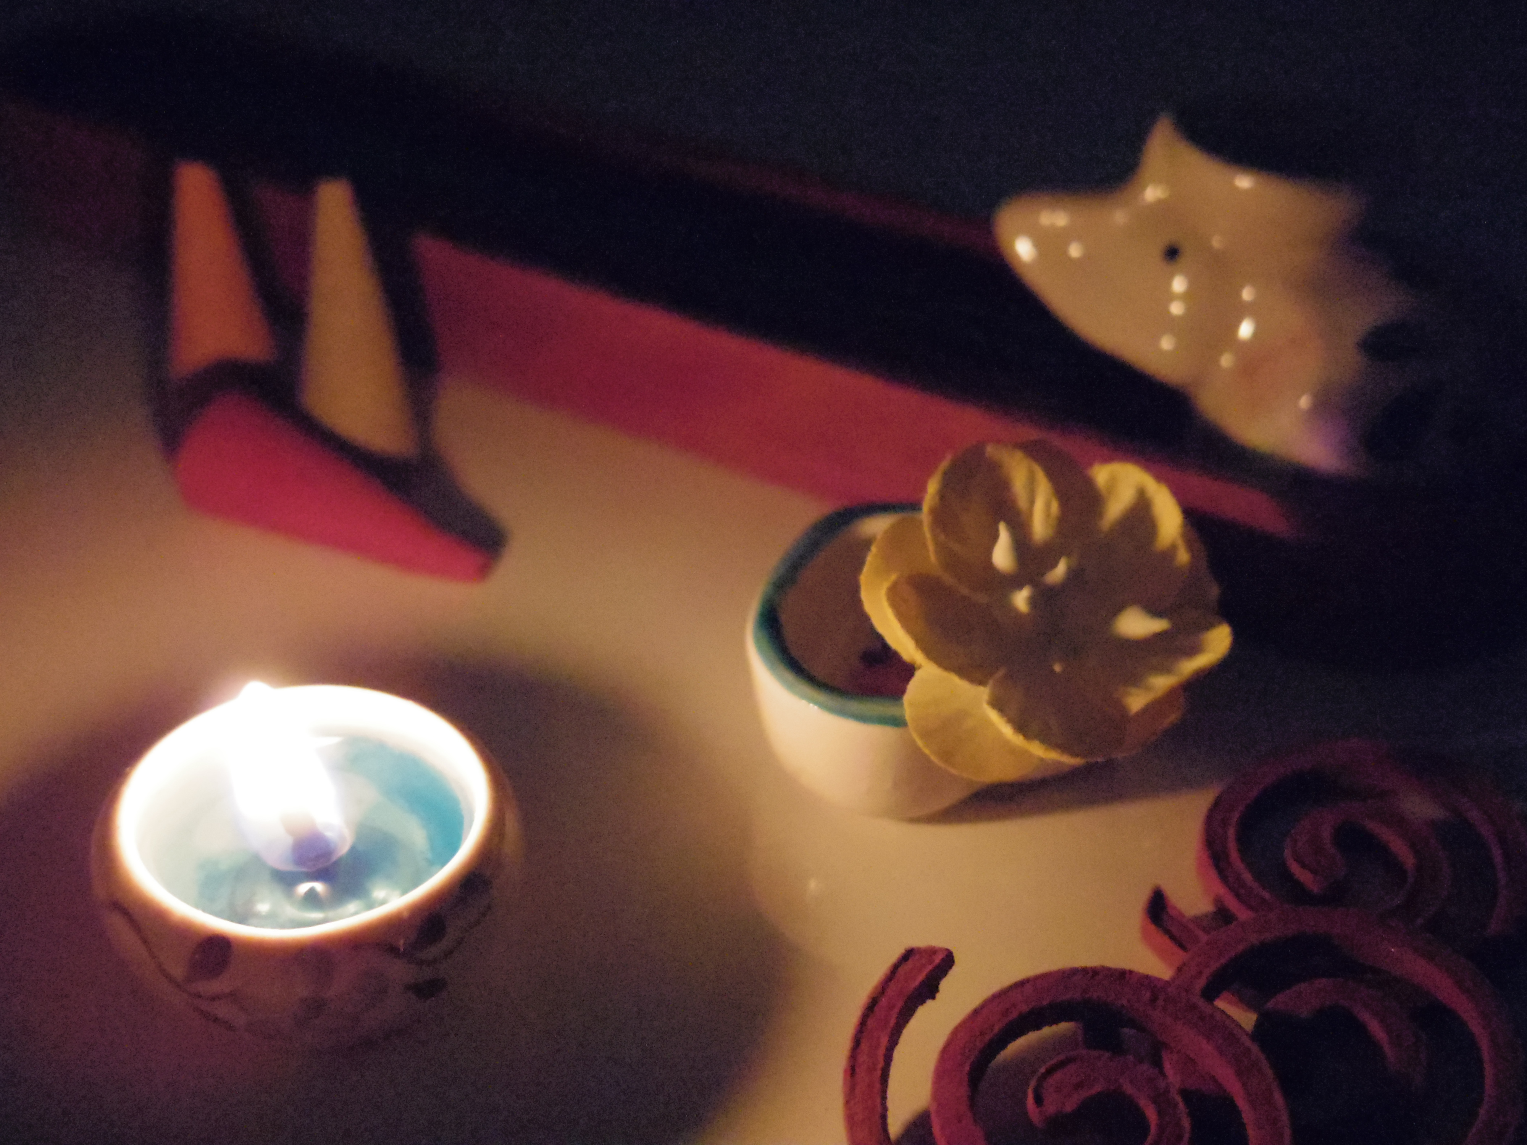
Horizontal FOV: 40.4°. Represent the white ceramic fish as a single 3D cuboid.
[{"bbox_3d":[0.044,-0.026,0.198,0.042,0.033,0.024,-9,36,-12],"label":"white ceramic fish"}]

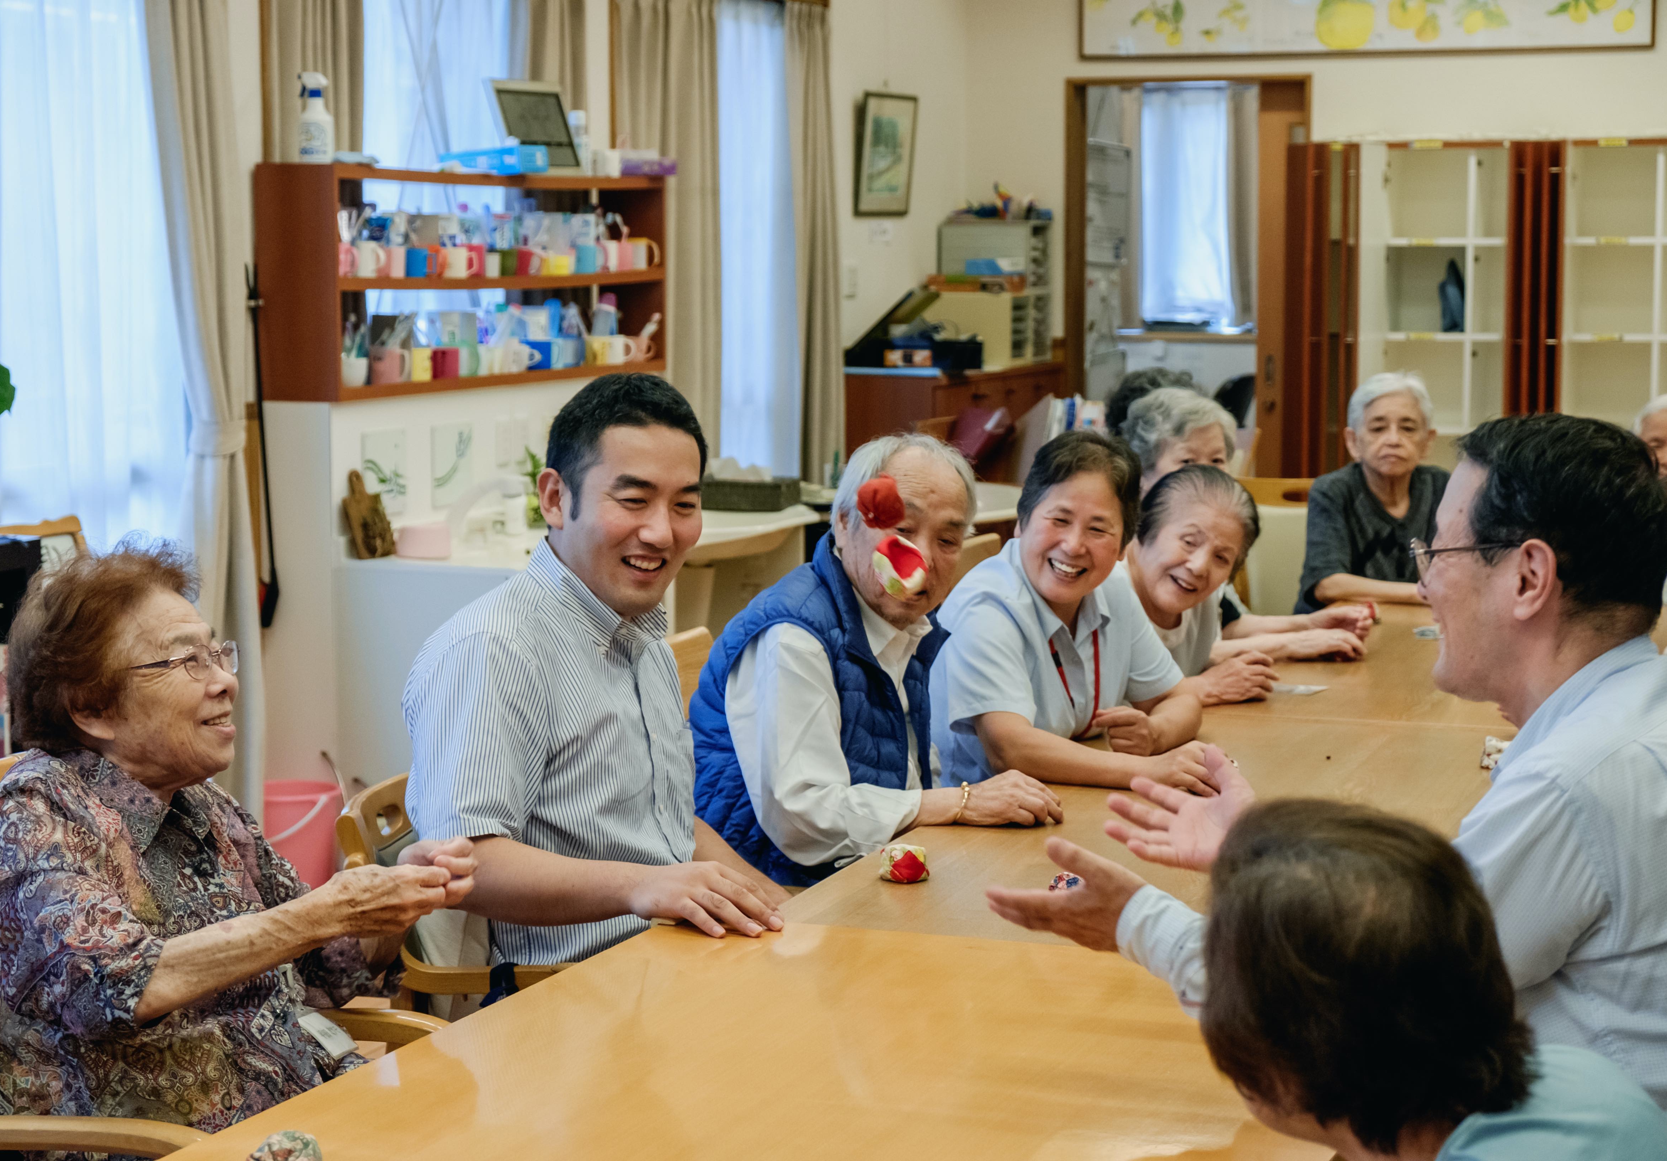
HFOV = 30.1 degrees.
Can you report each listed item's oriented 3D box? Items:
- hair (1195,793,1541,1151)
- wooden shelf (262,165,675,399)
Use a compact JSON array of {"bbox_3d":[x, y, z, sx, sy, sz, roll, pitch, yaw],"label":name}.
[{"bbox_3d":[0.357,0.265,2.070,0.225,0.235,0.195,4,8,33],"label":"hair"},{"bbox_3d":[-0.914,-0.788,8.078,0.201,0.549,1.862,2,7,21],"label":"wooden shelf"}]

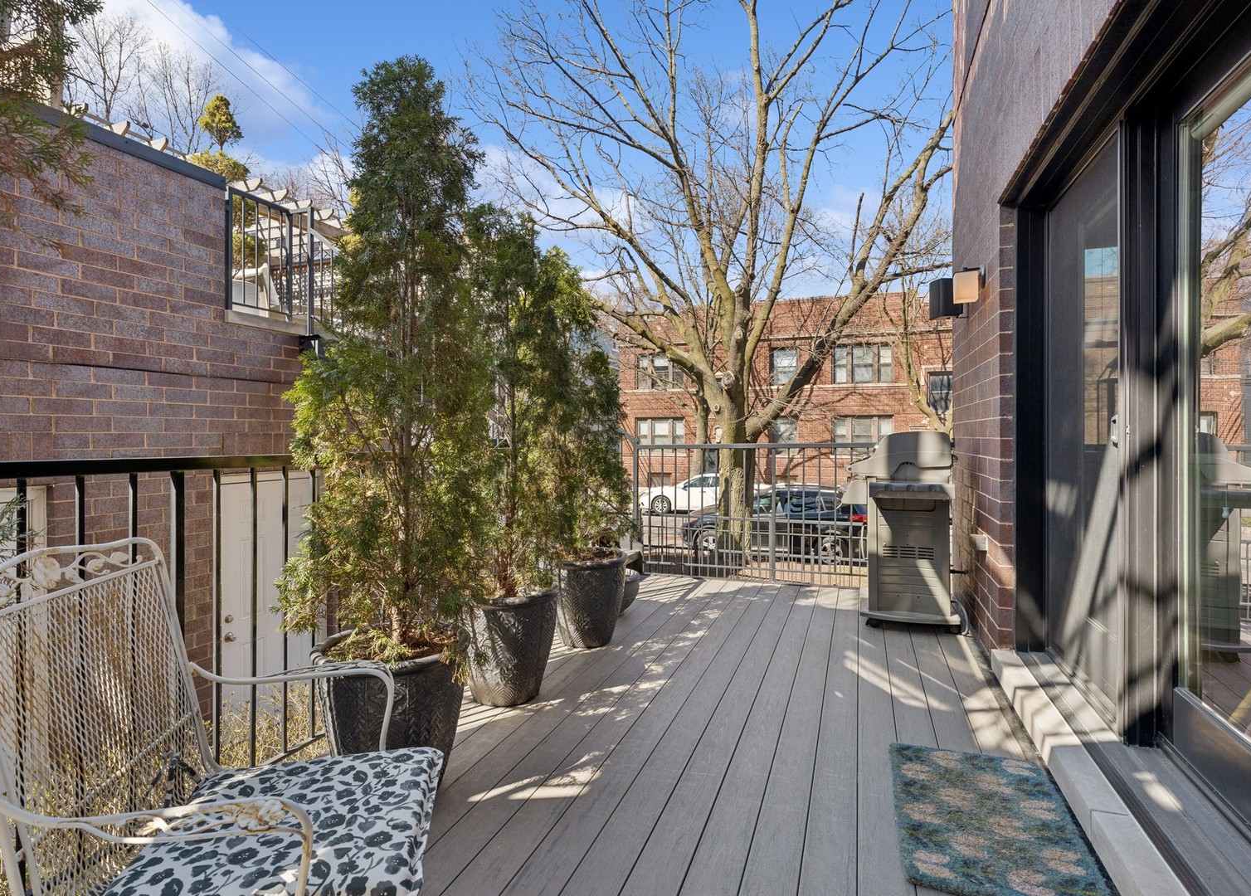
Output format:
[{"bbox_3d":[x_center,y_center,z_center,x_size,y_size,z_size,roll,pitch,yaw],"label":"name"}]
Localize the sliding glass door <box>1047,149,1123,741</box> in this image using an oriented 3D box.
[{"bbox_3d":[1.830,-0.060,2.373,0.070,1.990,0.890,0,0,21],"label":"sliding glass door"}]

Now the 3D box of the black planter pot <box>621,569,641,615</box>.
[{"bbox_3d":[-0.105,1.010,4.130,0.420,0.250,0.420,0,0,0],"label":"black planter pot"}]

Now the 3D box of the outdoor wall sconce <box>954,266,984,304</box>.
[{"bbox_3d":[1.905,-0.908,3.335,0.150,0.200,0.130,0,0,21],"label":"outdoor wall sconce"}]

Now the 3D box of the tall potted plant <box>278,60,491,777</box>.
[{"bbox_3d":[-0.785,-0.075,1.960,0.660,2.420,0.680,0,0,21],"label":"tall potted plant"}]

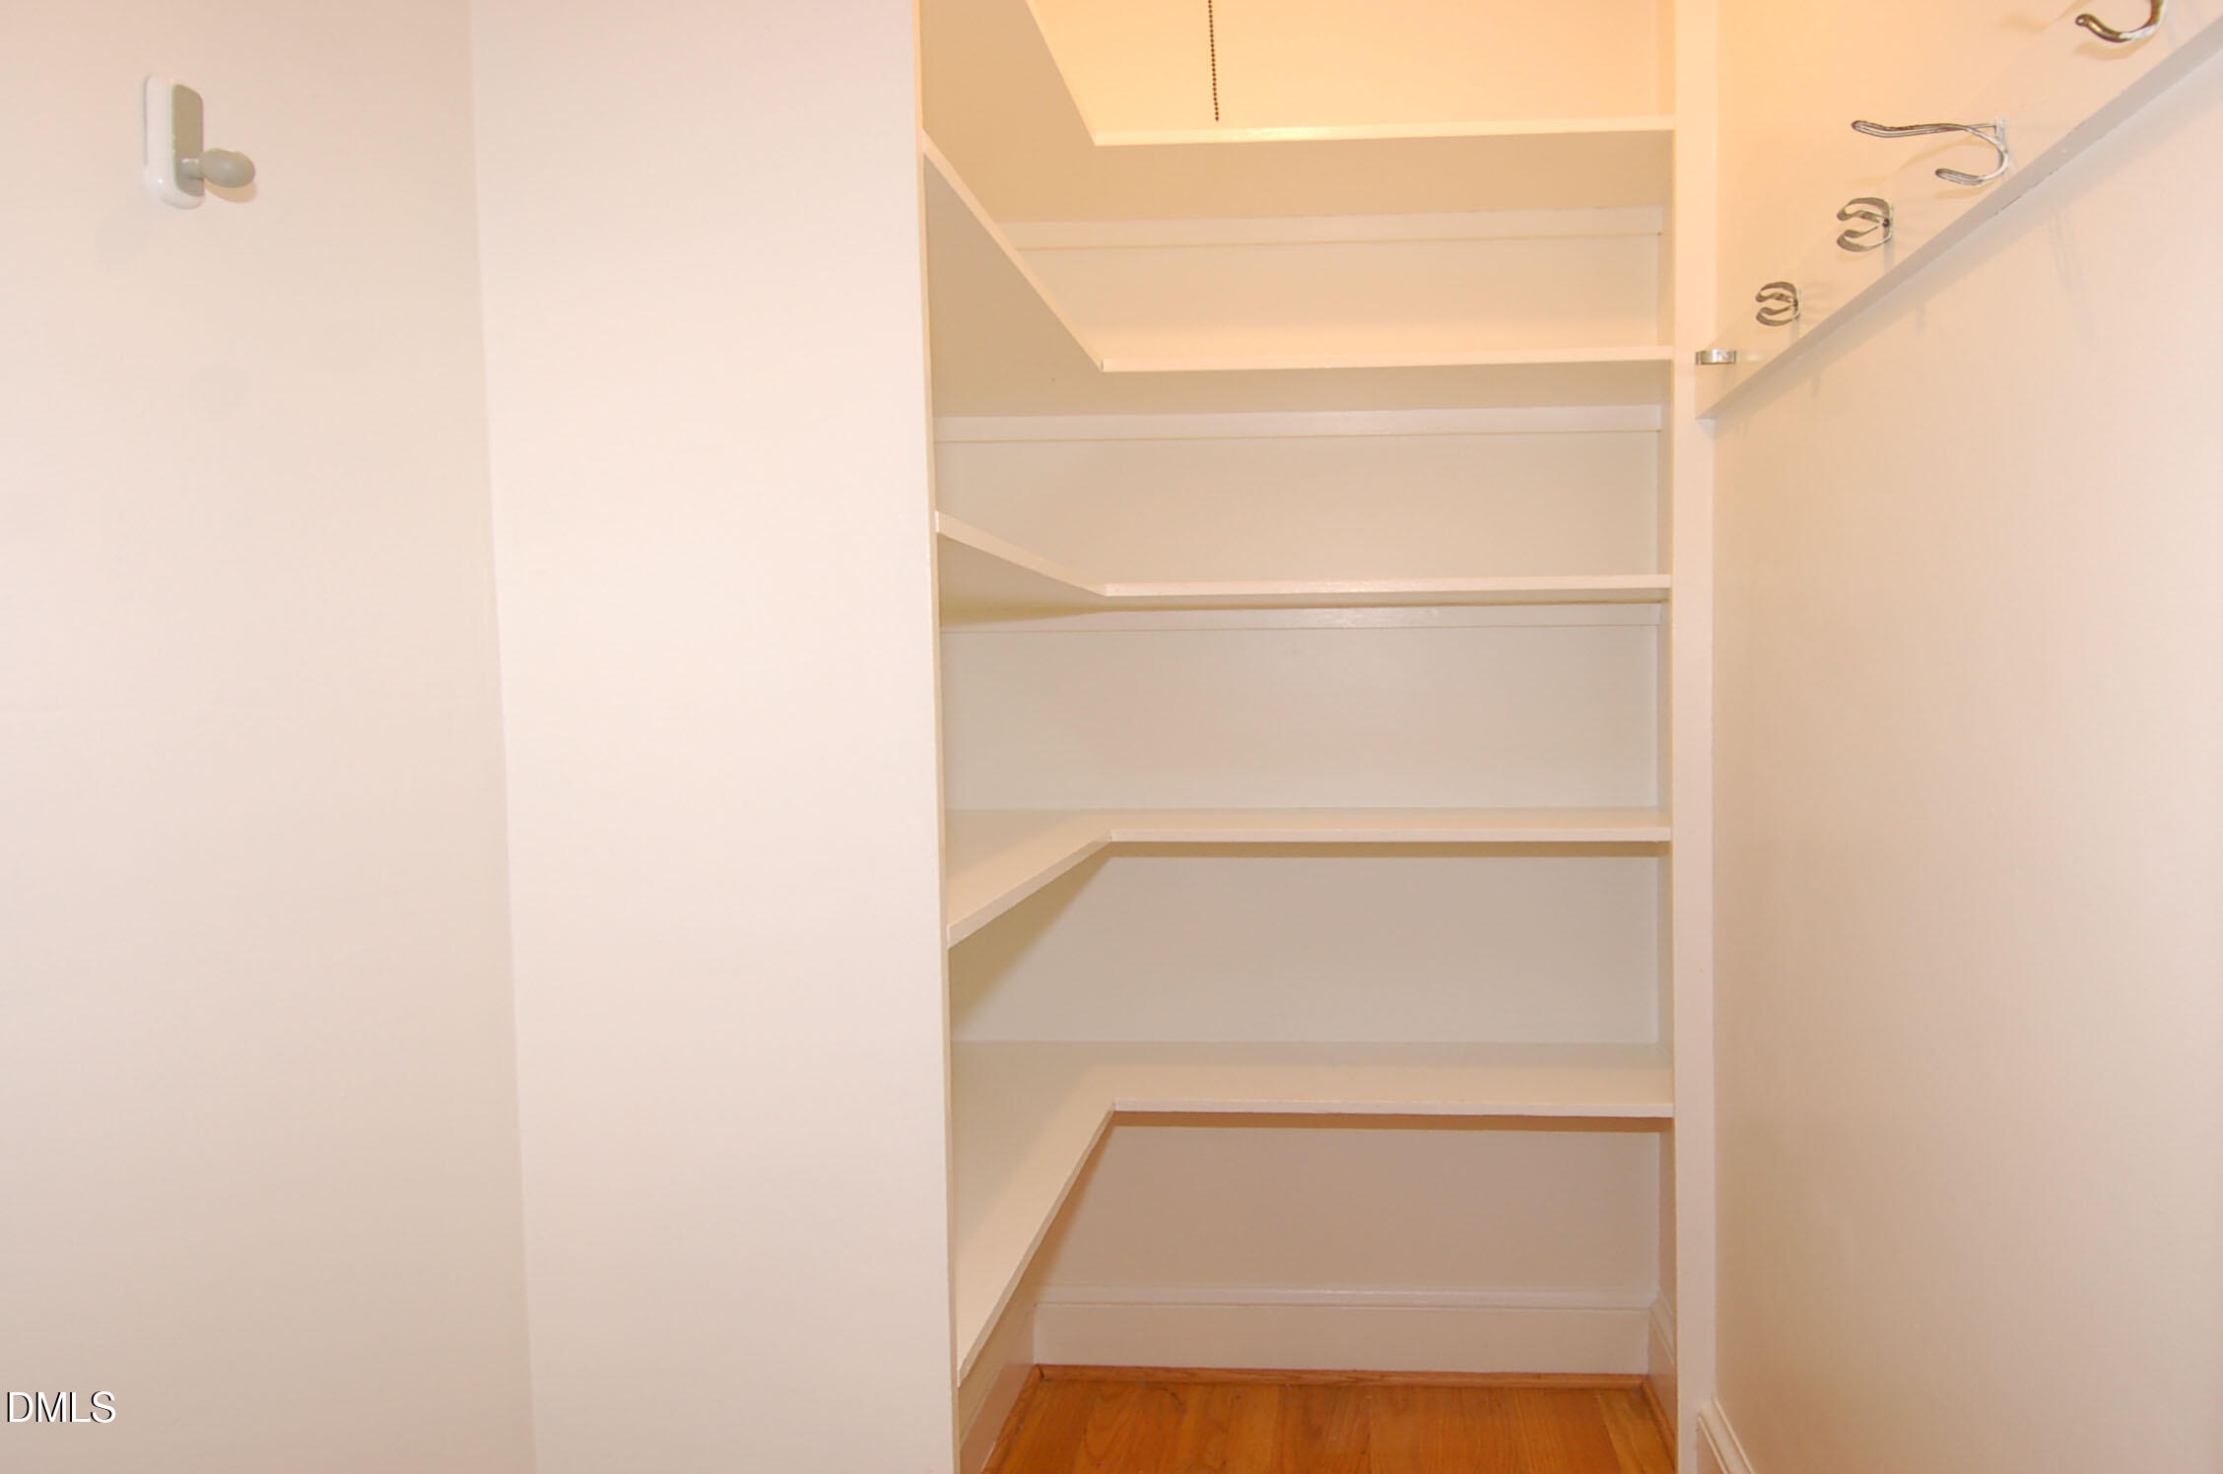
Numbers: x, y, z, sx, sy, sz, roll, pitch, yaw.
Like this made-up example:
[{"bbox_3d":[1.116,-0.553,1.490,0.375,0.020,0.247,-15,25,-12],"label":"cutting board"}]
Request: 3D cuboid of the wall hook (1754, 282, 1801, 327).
[{"bbox_3d":[0.747,-0.485,1.247,0.043,0.048,0.015,-1,2,10],"label":"wall hook"}]

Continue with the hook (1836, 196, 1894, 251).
[{"bbox_3d":[0.703,-0.479,1.036,0.043,0.048,0.015,-1,2,10],"label":"hook"}]

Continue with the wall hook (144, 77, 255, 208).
[{"bbox_3d":[-0.546,-0.362,0.672,0.054,0.063,0.030,-1,2,5],"label":"wall hook"}]

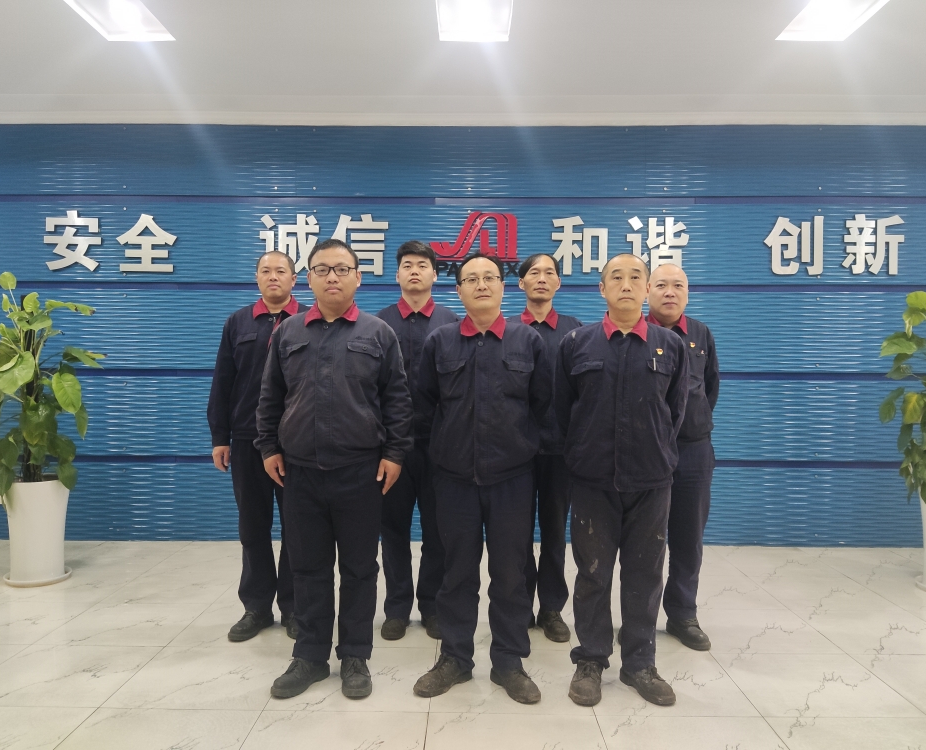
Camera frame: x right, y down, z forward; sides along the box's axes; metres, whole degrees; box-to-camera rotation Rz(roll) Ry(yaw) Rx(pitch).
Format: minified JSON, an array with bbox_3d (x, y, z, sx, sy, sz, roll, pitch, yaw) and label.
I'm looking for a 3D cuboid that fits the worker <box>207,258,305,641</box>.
[{"bbox_3d":[-0.901,0.313,3.380,0.590,1.780,0.360,0,1,-2],"label":"worker"}]

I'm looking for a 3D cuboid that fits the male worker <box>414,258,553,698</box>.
[{"bbox_3d":[0.073,0.365,2.865,0.552,1.701,0.400,0,1,1],"label":"male worker"}]

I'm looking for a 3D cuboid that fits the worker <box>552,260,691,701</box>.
[{"bbox_3d":[0.617,0.378,2.810,0.510,1.690,0.370,0,1,3],"label":"worker"}]

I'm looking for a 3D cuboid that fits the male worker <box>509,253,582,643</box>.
[{"bbox_3d":[0.369,0.314,3.450,0.514,1.788,0.380,0,1,4],"label":"male worker"}]

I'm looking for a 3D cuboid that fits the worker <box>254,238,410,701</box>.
[{"bbox_3d":[-0.517,0.336,2.863,0.634,1.752,0.360,0,1,1],"label":"worker"}]

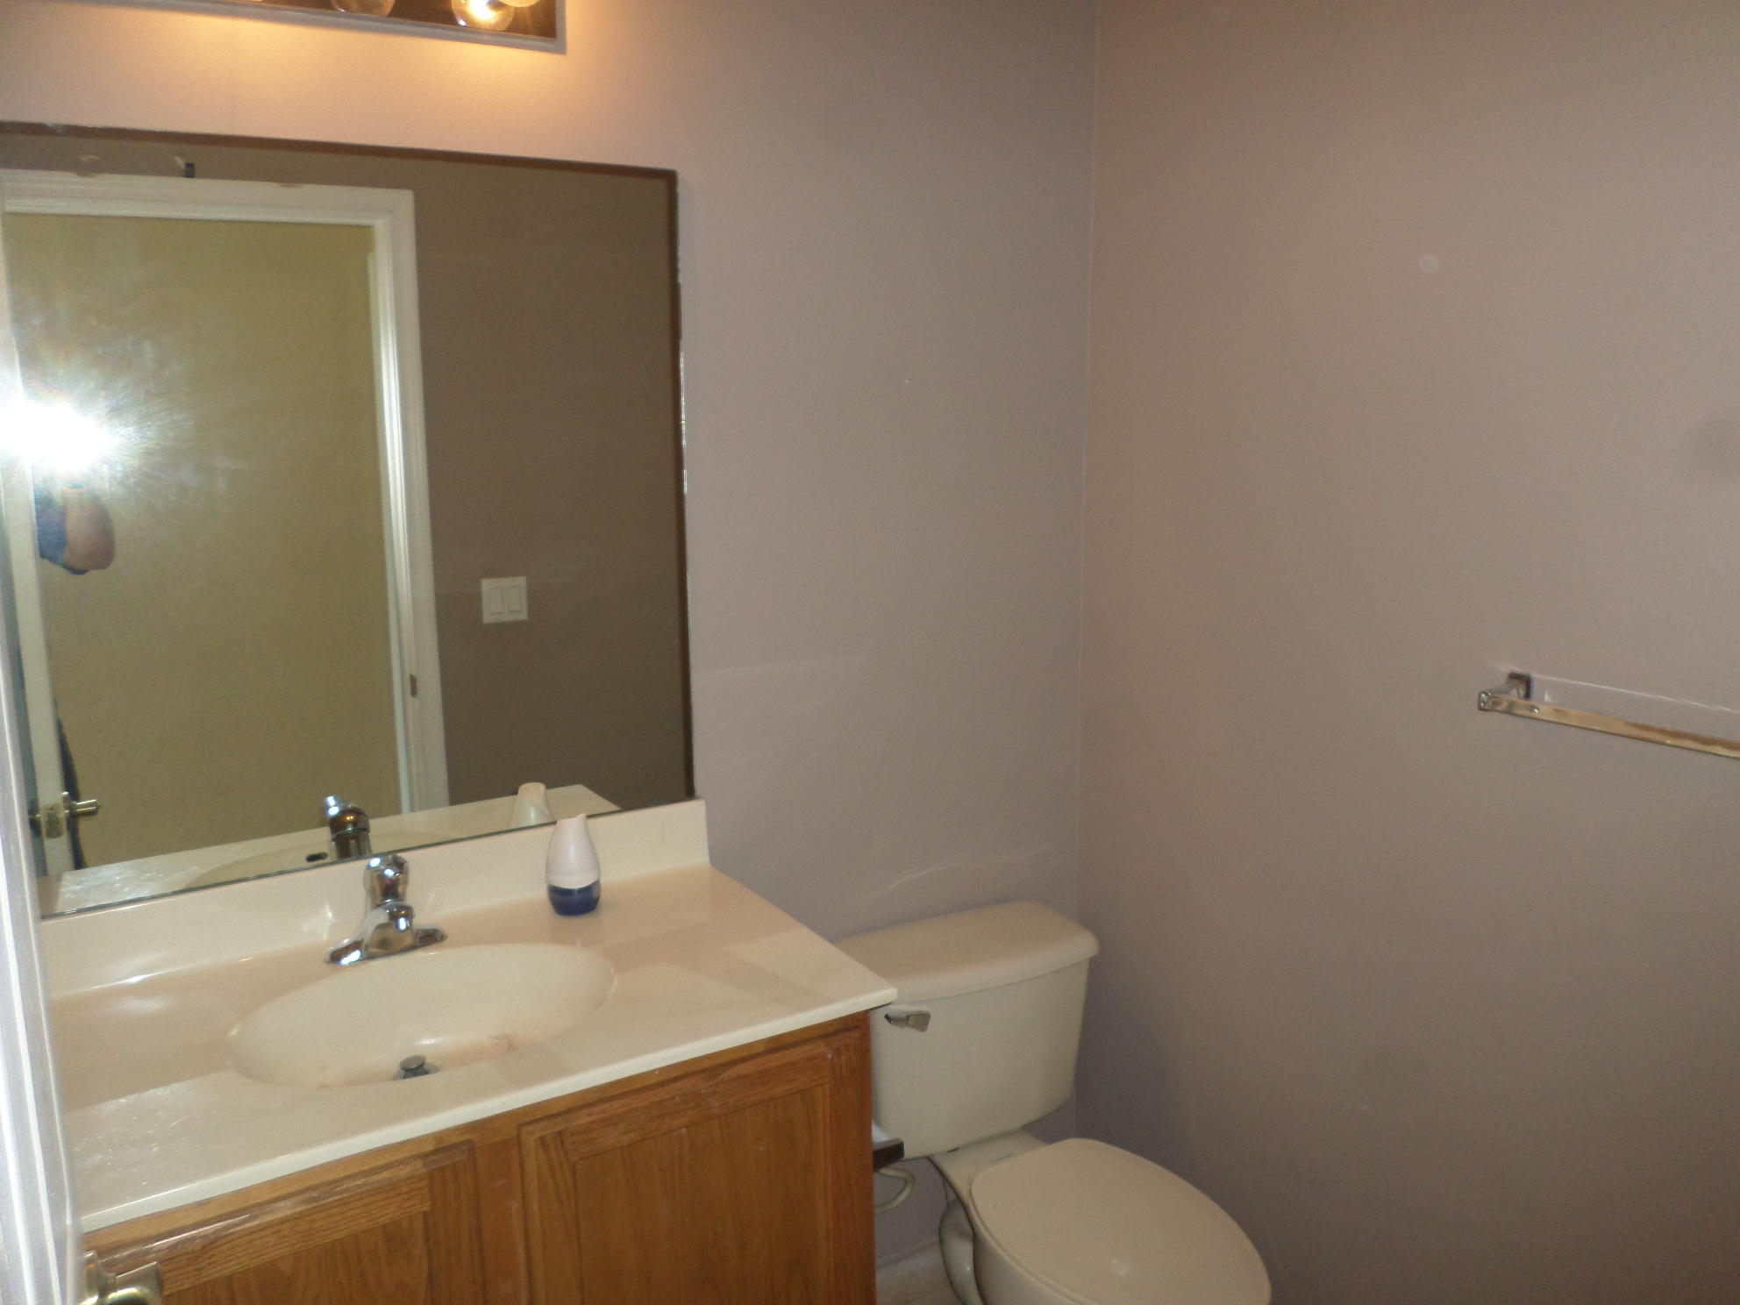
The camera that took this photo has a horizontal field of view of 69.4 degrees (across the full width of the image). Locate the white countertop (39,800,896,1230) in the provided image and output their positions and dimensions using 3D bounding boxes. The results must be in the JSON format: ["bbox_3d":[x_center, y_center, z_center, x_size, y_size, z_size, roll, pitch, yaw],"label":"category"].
[{"bbox_3d":[-0.520,0.377,1.515,0.940,0.124,0.553,-7,12,-31],"label":"white countertop"}]

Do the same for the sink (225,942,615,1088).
[{"bbox_3d":[-0.521,0.484,1.508,0.439,0.130,0.350,-7,12,-31],"label":"sink"}]

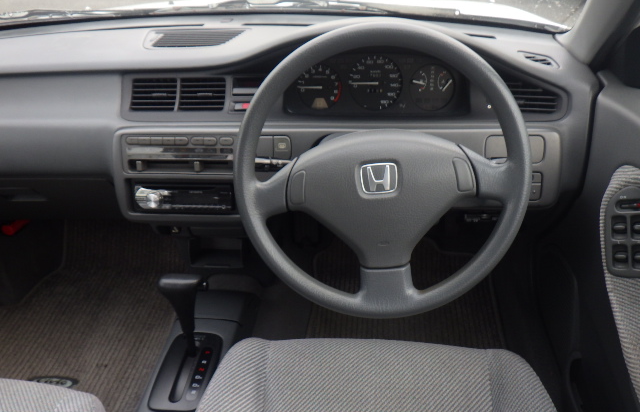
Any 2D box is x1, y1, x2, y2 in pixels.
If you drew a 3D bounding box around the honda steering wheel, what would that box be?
[{"bbox_3d":[0.083,-0.048,0.685,0.380,0.380,0.090,-2,3,0],"label":"honda steering wheel"}]

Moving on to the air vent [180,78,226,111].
[{"bbox_3d":[-0.195,-0.185,0.860,0.078,0.053,0.025,0,10,0],"label":"air vent"}]

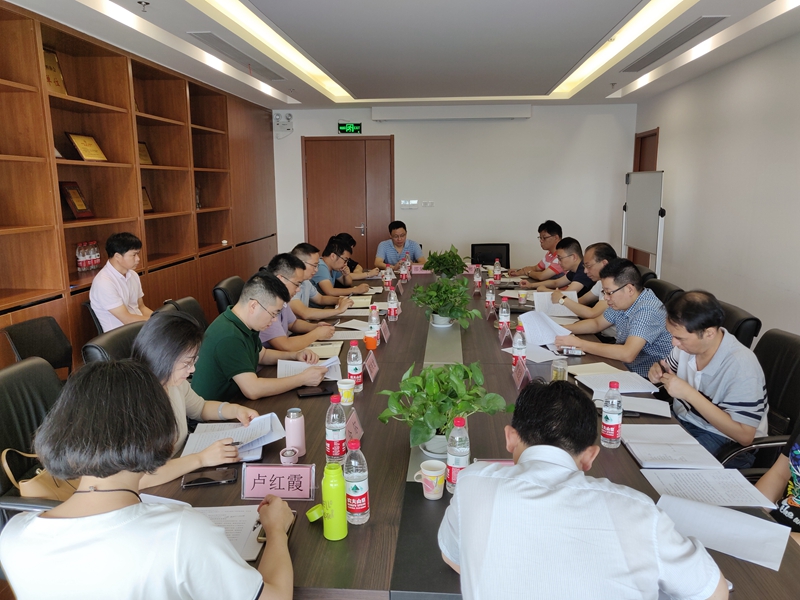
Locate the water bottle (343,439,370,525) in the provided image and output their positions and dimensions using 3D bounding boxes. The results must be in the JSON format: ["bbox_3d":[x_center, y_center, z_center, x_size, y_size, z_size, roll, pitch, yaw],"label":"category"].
[{"bbox_3d":[-0.117,0.500,1.604,0.066,0.232,0.066,1,11,5],"label":"water bottle"}]

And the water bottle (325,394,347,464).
[{"bbox_3d":[-0.200,0.416,1.843,0.066,0.232,0.066,1,11,5],"label":"water bottle"}]

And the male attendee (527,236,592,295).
[{"bbox_3d":[1.406,0.045,5.029,0.740,1.165,0.560,1,11,3],"label":"male attendee"}]

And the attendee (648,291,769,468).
[{"bbox_3d":[1.258,0.566,2.507,0.680,1.240,0.530,-2,11,-7],"label":"attendee"}]

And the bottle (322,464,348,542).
[{"bbox_3d":[-0.161,0.508,1.453,0.065,0.203,0.065,1,11,5],"label":"bottle"}]

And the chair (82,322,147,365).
[{"bbox_3d":[-0.836,0.644,2.327,0.620,1.095,0.580,1,11,5],"label":"chair"}]

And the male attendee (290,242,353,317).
[{"bbox_3d":[-0.575,0.210,4.028,0.700,1.240,0.540,1,11,3],"label":"male attendee"}]

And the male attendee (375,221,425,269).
[{"bbox_3d":[0.004,-0.243,6.352,0.580,1.215,0.680,0,11,2],"label":"male attendee"}]

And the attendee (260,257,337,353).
[{"bbox_3d":[-0.698,0.341,3.633,0.680,1.255,0.530,1,11,5],"label":"attendee"}]

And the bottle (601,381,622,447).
[{"bbox_3d":[0.762,0.407,2.056,0.066,0.232,0.066,1,11,5],"label":"bottle"}]

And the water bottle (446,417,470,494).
[{"bbox_3d":[0.179,0.468,1.761,0.066,0.232,0.066,1,11,5],"label":"water bottle"}]

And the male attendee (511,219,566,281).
[{"bbox_3d":[1.422,-0.147,5.726,0.750,1.270,0.560,0,11,2],"label":"male attendee"}]

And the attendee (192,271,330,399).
[{"bbox_3d":[-0.629,0.476,2.694,0.700,1.240,0.540,1,11,3],"label":"attendee"}]

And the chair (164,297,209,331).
[{"bbox_3d":[-0.831,0.557,2.951,0.660,1.100,0.620,0,11,2],"label":"chair"}]

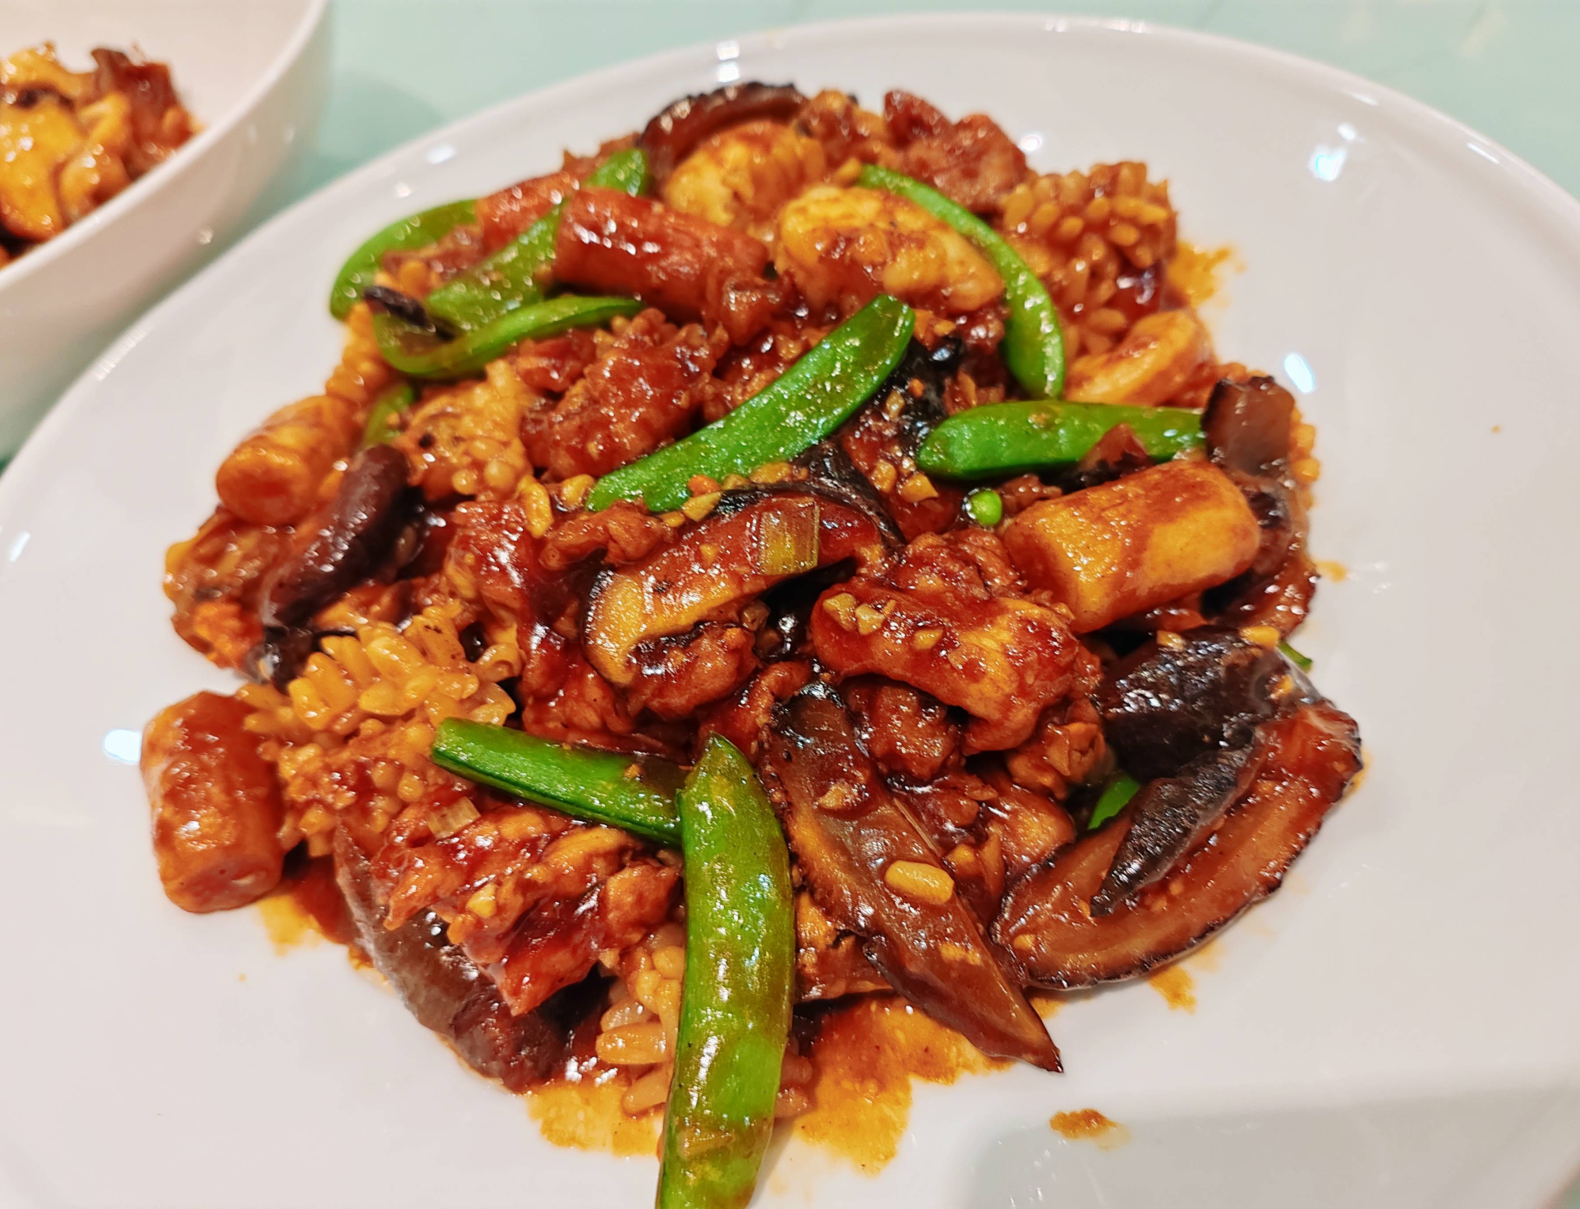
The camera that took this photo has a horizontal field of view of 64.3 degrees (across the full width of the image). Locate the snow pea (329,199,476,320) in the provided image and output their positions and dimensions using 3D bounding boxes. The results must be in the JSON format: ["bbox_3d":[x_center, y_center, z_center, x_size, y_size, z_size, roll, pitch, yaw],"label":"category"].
[{"bbox_3d":[-0.076,-0.072,0.260,0.038,0.010,0.016,-30,71,-6],"label":"snow pea"}]

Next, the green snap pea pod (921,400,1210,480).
[{"bbox_3d":[0.043,-0.025,0.191,0.044,0.008,0.011,-2,76,1],"label":"green snap pea pod"}]

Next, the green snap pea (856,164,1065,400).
[{"bbox_3d":[0.032,-0.057,0.221,0.018,0.012,0.065,-29,57,-2],"label":"green snap pea"}]

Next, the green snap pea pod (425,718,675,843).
[{"bbox_3d":[-0.029,0.024,0.166,0.043,0.007,0.009,11,62,20],"label":"green snap pea pod"}]

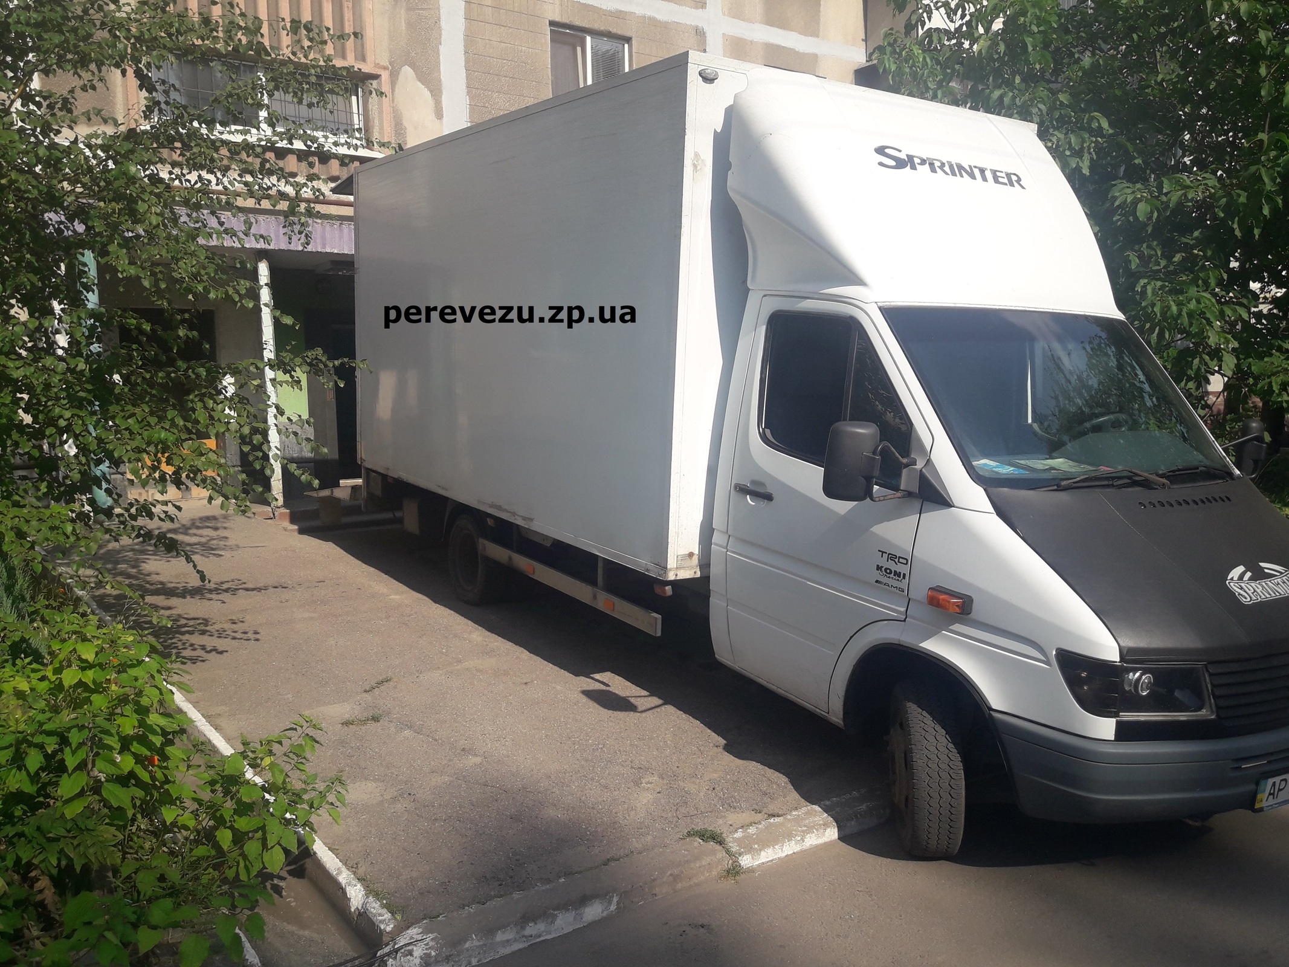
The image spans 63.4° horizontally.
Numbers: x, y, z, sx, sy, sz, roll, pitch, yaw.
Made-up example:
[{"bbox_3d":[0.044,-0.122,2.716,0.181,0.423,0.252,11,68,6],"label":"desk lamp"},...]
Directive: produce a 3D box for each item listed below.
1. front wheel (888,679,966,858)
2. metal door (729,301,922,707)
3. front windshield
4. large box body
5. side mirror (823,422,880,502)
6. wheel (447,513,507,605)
[{"bbox_3d":[1.081,1.091,4.008,0.205,0.650,0.650,3,8,6],"label":"front wheel"},{"bbox_3d":[0.760,0.094,4.283,0.170,1.700,1.080,-3,10,-33],"label":"metal door"},{"bbox_3d":[1.775,-0.399,4.332,1.680,0.870,0.170,-3,-30,-33],"label":"front windshield"},{"bbox_3d":[-0.066,-1.063,7.076,2.393,2.320,4.414,-4,10,-33],"label":"large box body"},{"bbox_3d":[0.724,-0.076,3.640,0.185,0.275,0.100,0,9,-15],"label":"side mirror"},{"bbox_3d":[-1.192,0.537,7.365,0.210,0.645,0.645,-3,10,-33],"label":"wheel"}]

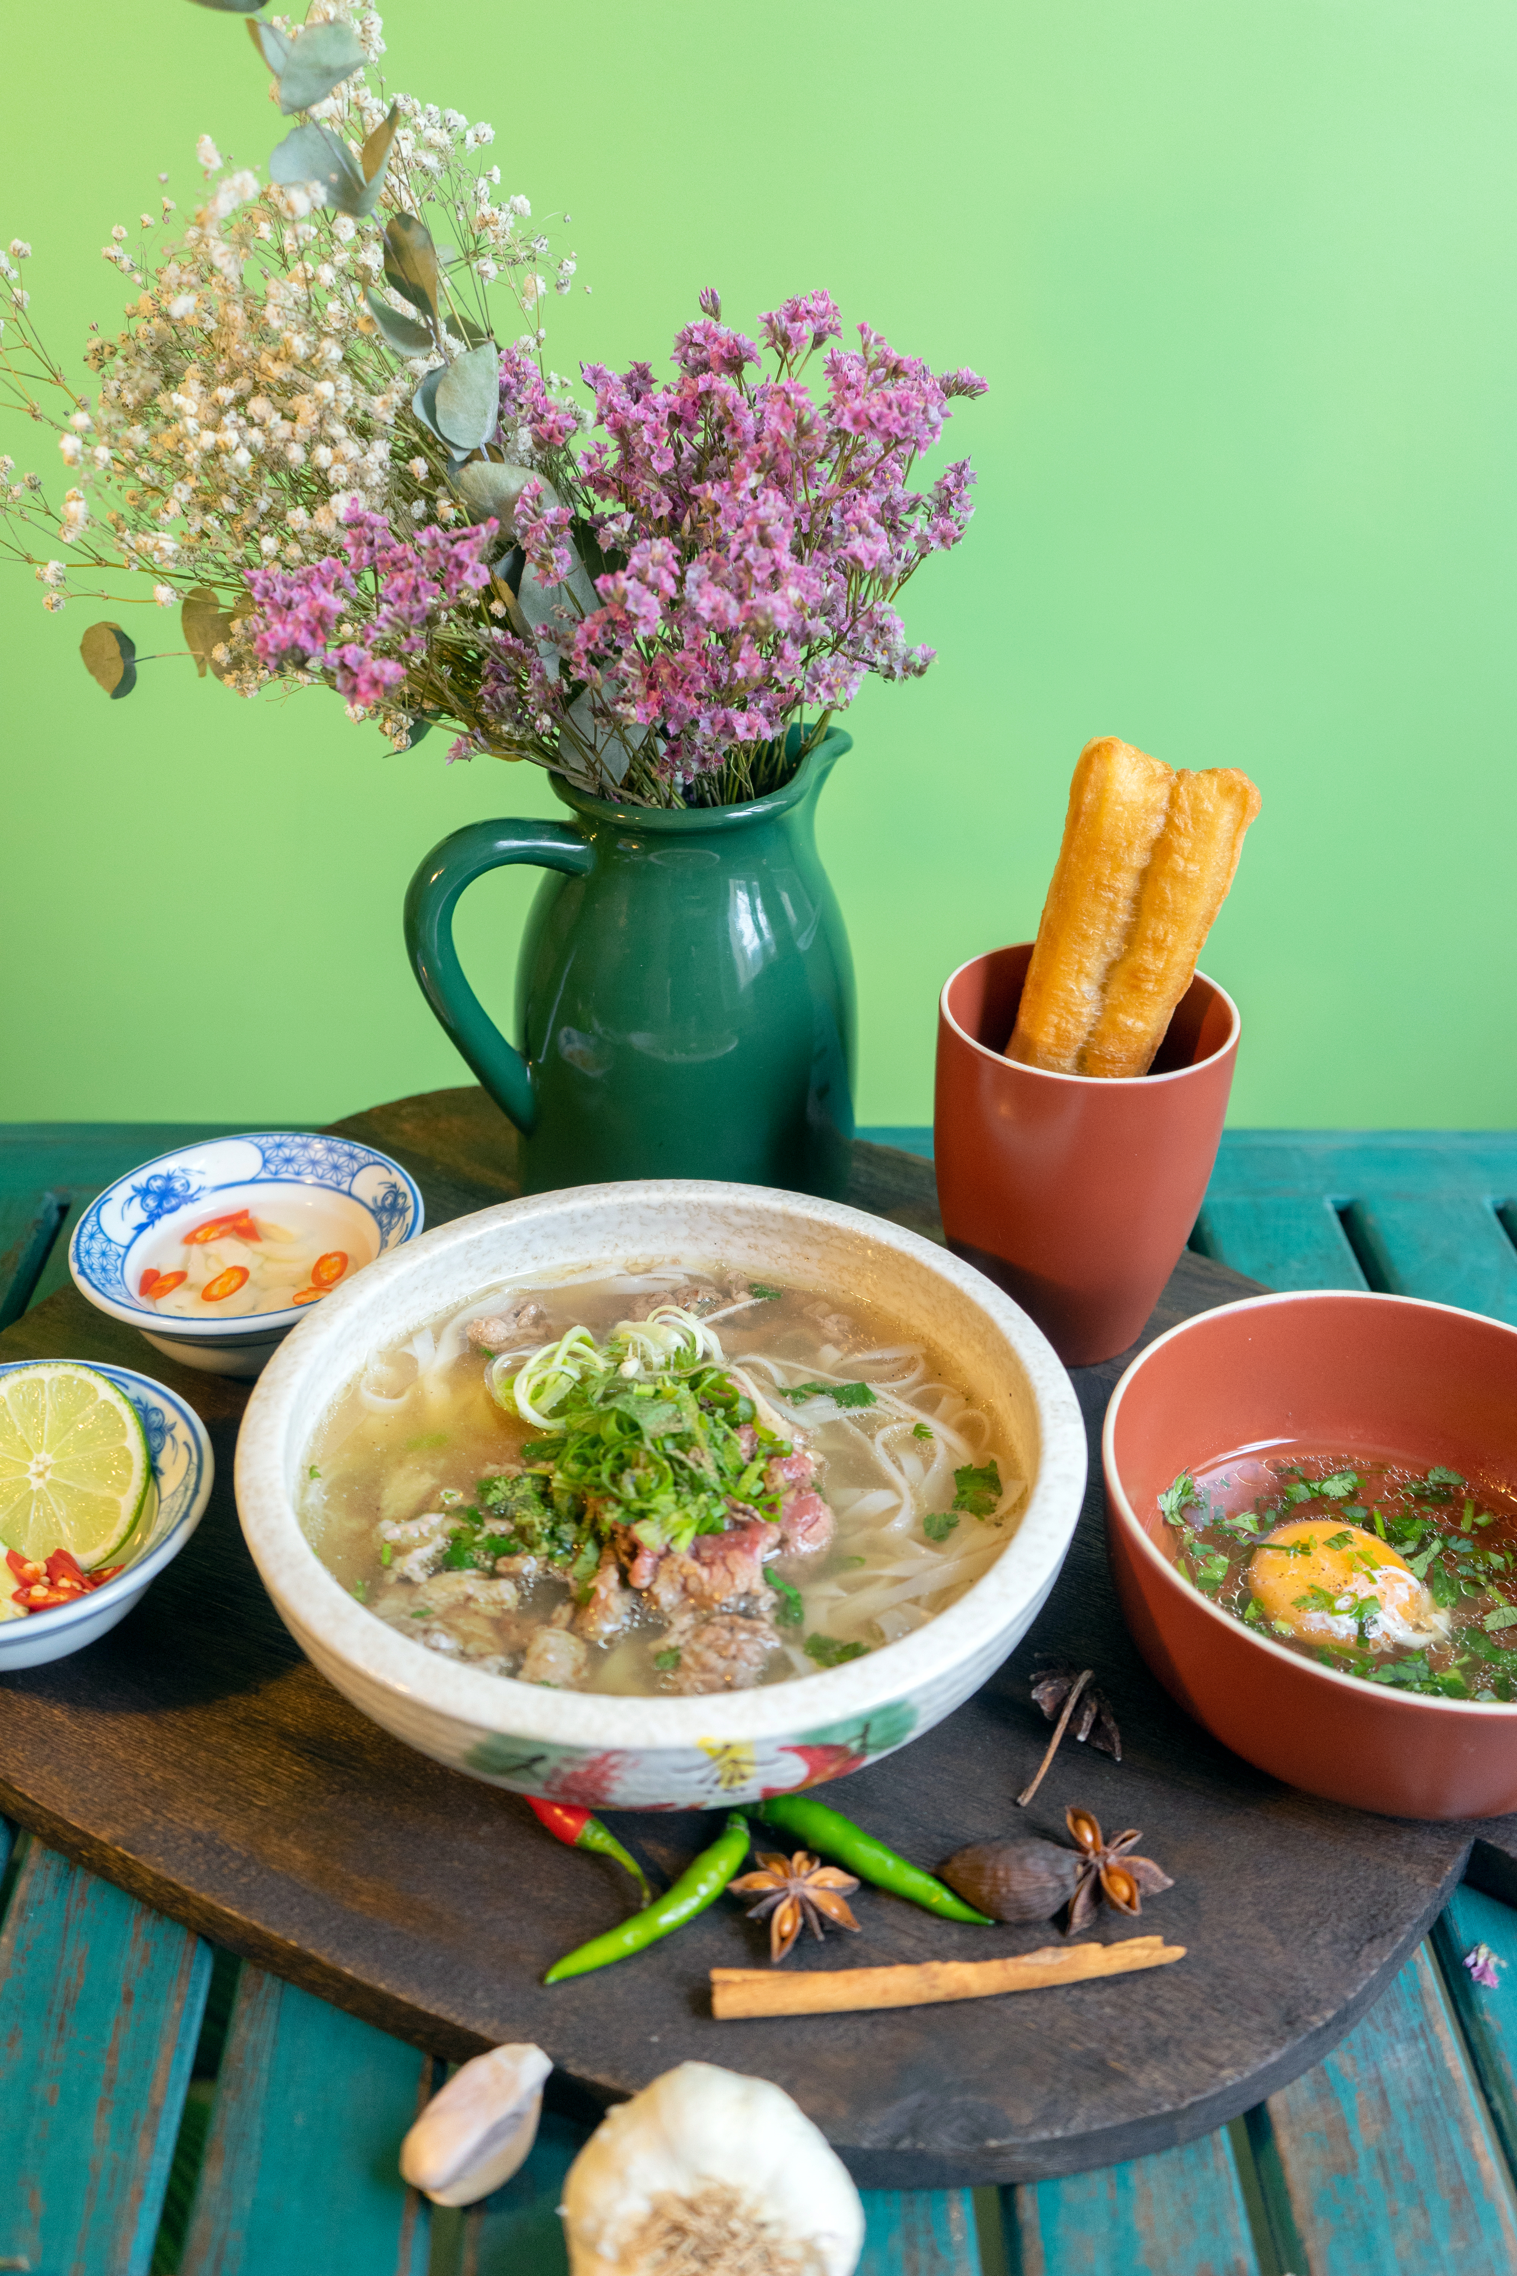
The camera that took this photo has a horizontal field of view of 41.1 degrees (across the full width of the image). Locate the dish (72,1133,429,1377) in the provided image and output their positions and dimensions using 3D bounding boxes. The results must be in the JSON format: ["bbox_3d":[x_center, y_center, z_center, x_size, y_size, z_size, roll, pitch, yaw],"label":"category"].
[{"bbox_3d":[-0.149,0.040,0.600,0.101,0.034,0.101,1,32,-1],"label":"dish"}]

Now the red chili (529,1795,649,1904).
[{"bbox_3d":[-0.047,0.150,0.454,0.066,0.009,0.013,27,41,35],"label":"red chili"}]

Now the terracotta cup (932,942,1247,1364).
[{"bbox_3d":[0.091,0.009,0.589,0.082,0.107,0.082,7,33,9],"label":"terracotta cup"}]

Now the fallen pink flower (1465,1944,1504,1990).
[{"bbox_3d":[0.158,0.180,0.440,0.007,0.005,0.009,-4,34,-10],"label":"fallen pink flower"}]

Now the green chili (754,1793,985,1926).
[{"bbox_3d":[0.022,0.157,0.445,0.064,0.011,0.012,16,35,21],"label":"green chili"}]

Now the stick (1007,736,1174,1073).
[{"bbox_3d":[0.085,-0.033,0.573,0.025,0.157,0.026,8,25,-1],"label":"stick"}]

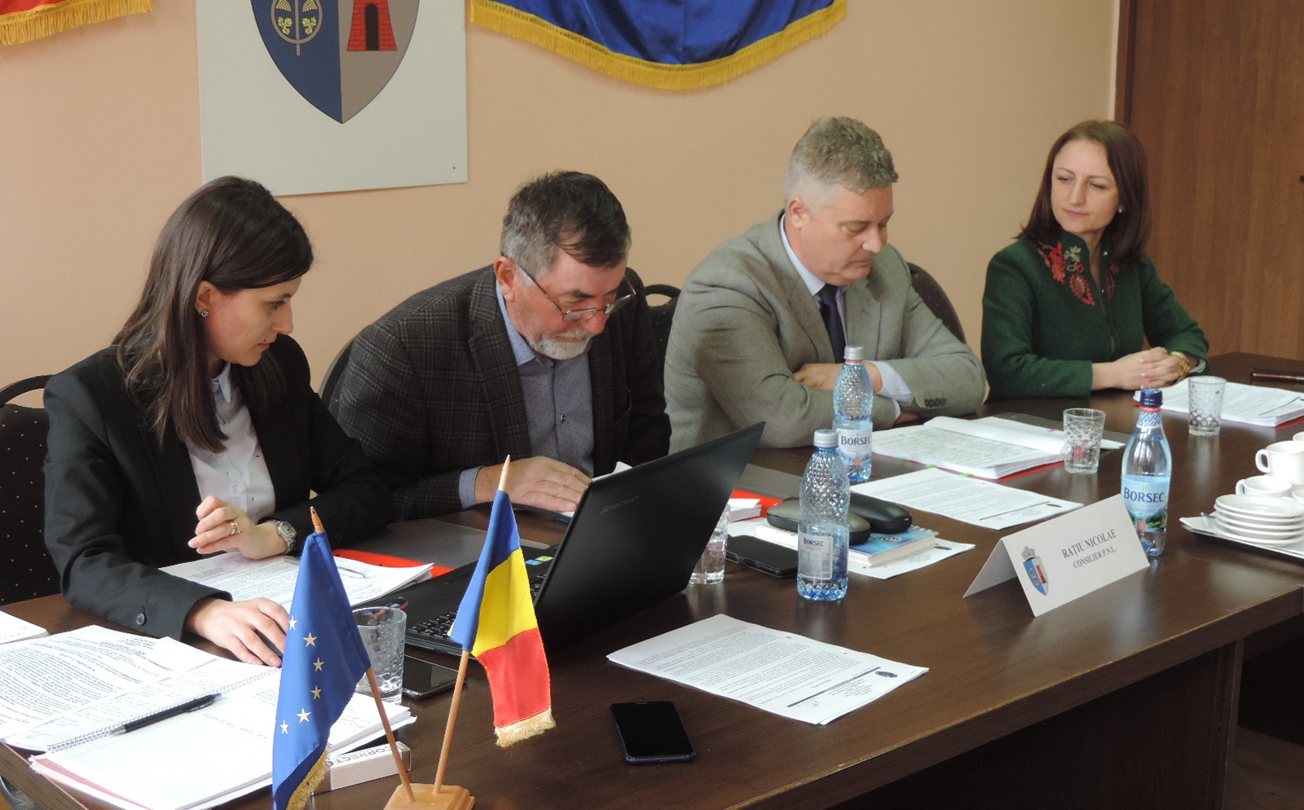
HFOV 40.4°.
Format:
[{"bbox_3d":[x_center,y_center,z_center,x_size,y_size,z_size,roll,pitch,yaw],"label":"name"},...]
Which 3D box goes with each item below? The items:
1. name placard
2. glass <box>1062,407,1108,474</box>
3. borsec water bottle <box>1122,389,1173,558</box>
[{"bbox_3d":[0.539,0.189,2.330,0.106,0.092,0.296,11,17,42],"label":"name placard"},{"bbox_3d":[0.709,0.061,2.901,0.069,0.092,0.069,0,12,0],"label":"glass"},{"bbox_3d":[0.688,0.092,2.456,0.067,0.229,0.067,4,13,16],"label":"borsec water bottle"}]

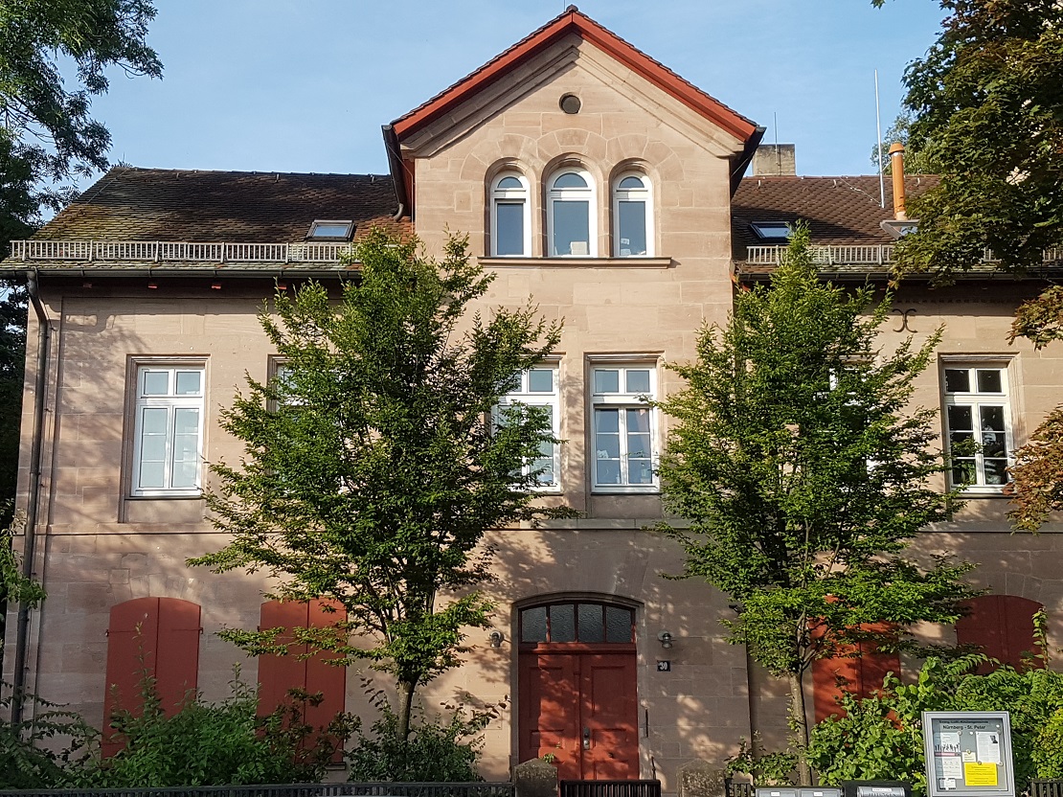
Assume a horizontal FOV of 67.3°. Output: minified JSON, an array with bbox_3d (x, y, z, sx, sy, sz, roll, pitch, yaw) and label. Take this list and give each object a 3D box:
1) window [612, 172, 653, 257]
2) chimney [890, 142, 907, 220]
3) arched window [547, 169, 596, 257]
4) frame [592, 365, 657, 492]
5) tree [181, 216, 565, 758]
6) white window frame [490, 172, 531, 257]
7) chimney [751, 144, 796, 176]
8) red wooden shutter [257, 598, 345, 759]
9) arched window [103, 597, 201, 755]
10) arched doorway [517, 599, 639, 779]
[{"bbox_3d":[1.469,-2.660,11.498,0.611,1.284,0.140,0,-7,-2],"label":"window"},{"bbox_3d":[5.886,-3.478,12.800,0.240,1.272,0.240,0,-7,-2],"label":"chimney"},{"bbox_3d":[0.578,-2.679,11.463,0.731,1.338,0.140,0,-7,-2],"label":"arched window"},{"bbox_3d":[1.303,0.405,11.136,0.967,1.835,0.140,0,-7,-2],"label":"frame"},{"bbox_3d":[-1.733,1.431,9.000,4.233,6.584,3.700,0,-7,-2],"label":"tree"},{"bbox_3d":[-0.287,-2.642,11.423,0.589,1.276,0.140,0,-7,-2],"label":"white window frame"},{"bbox_3d":[4.635,-4.525,15.300,0.844,0.800,0.650,0,-7,-2],"label":"chimney"},{"bbox_3d":[-3.086,3.776,10.723,1.184,2.141,0.090,0,-7,-2],"label":"red wooden shutter"},{"bbox_3d":[-5.063,3.724,10.647,1.229,2.127,0.090,0,-7,-2],"label":"arched window"},{"bbox_3d":[0.625,4.034,10.708,1.624,2.651,0.250,0,-7,-2],"label":"arched doorway"}]

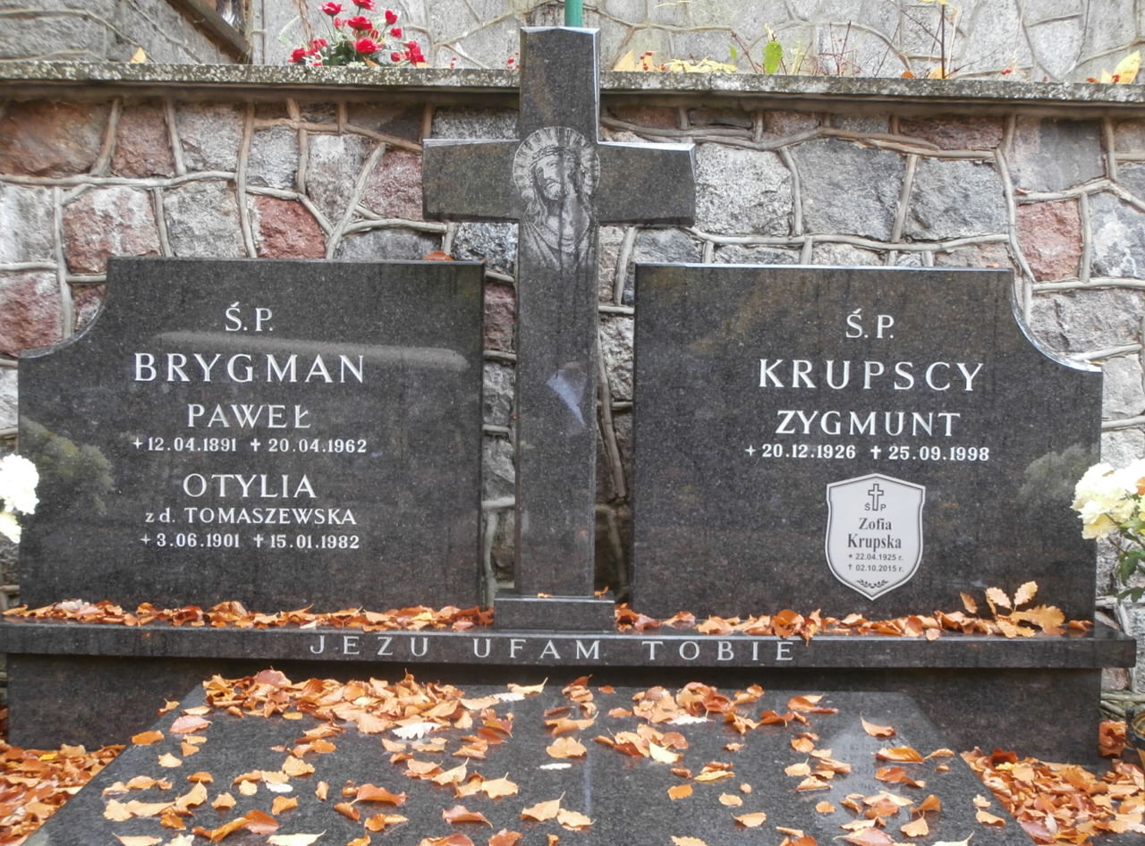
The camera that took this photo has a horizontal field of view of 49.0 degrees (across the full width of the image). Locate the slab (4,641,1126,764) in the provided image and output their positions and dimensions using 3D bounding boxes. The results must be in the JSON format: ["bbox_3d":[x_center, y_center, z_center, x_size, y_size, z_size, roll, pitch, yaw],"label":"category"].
[{"bbox_3d":[-0.029,0.488,2.326,1.975,0.220,0.240,1,3,0],"label":"slab"}]

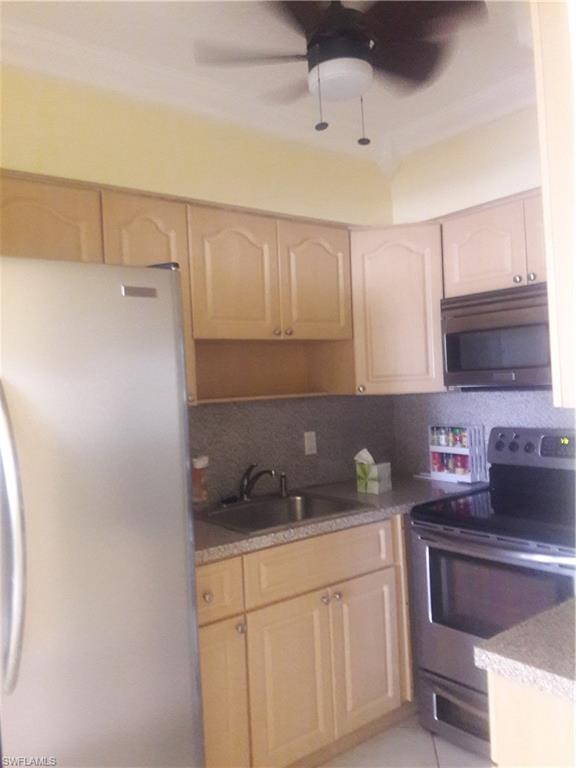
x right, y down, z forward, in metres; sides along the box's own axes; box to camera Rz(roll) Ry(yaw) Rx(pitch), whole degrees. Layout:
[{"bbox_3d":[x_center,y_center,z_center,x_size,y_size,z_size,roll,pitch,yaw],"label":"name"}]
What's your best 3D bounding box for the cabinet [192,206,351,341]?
[{"bbox_3d":[-0.133,-0.428,2.700,0.824,0.505,0.325,-2,0,-38],"label":"cabinet"}]

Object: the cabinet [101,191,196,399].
[{"bbox_3d":[-0.586,-0.287,2.346,0.335,0.752,0.325,-2,0,-38],"label":"cabinet"}]

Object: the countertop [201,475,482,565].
[{"bbox_3d":[0.146,0.522,2.682,1.690,0.042,0.640,-2,0,-38],"label":"countertop"}]

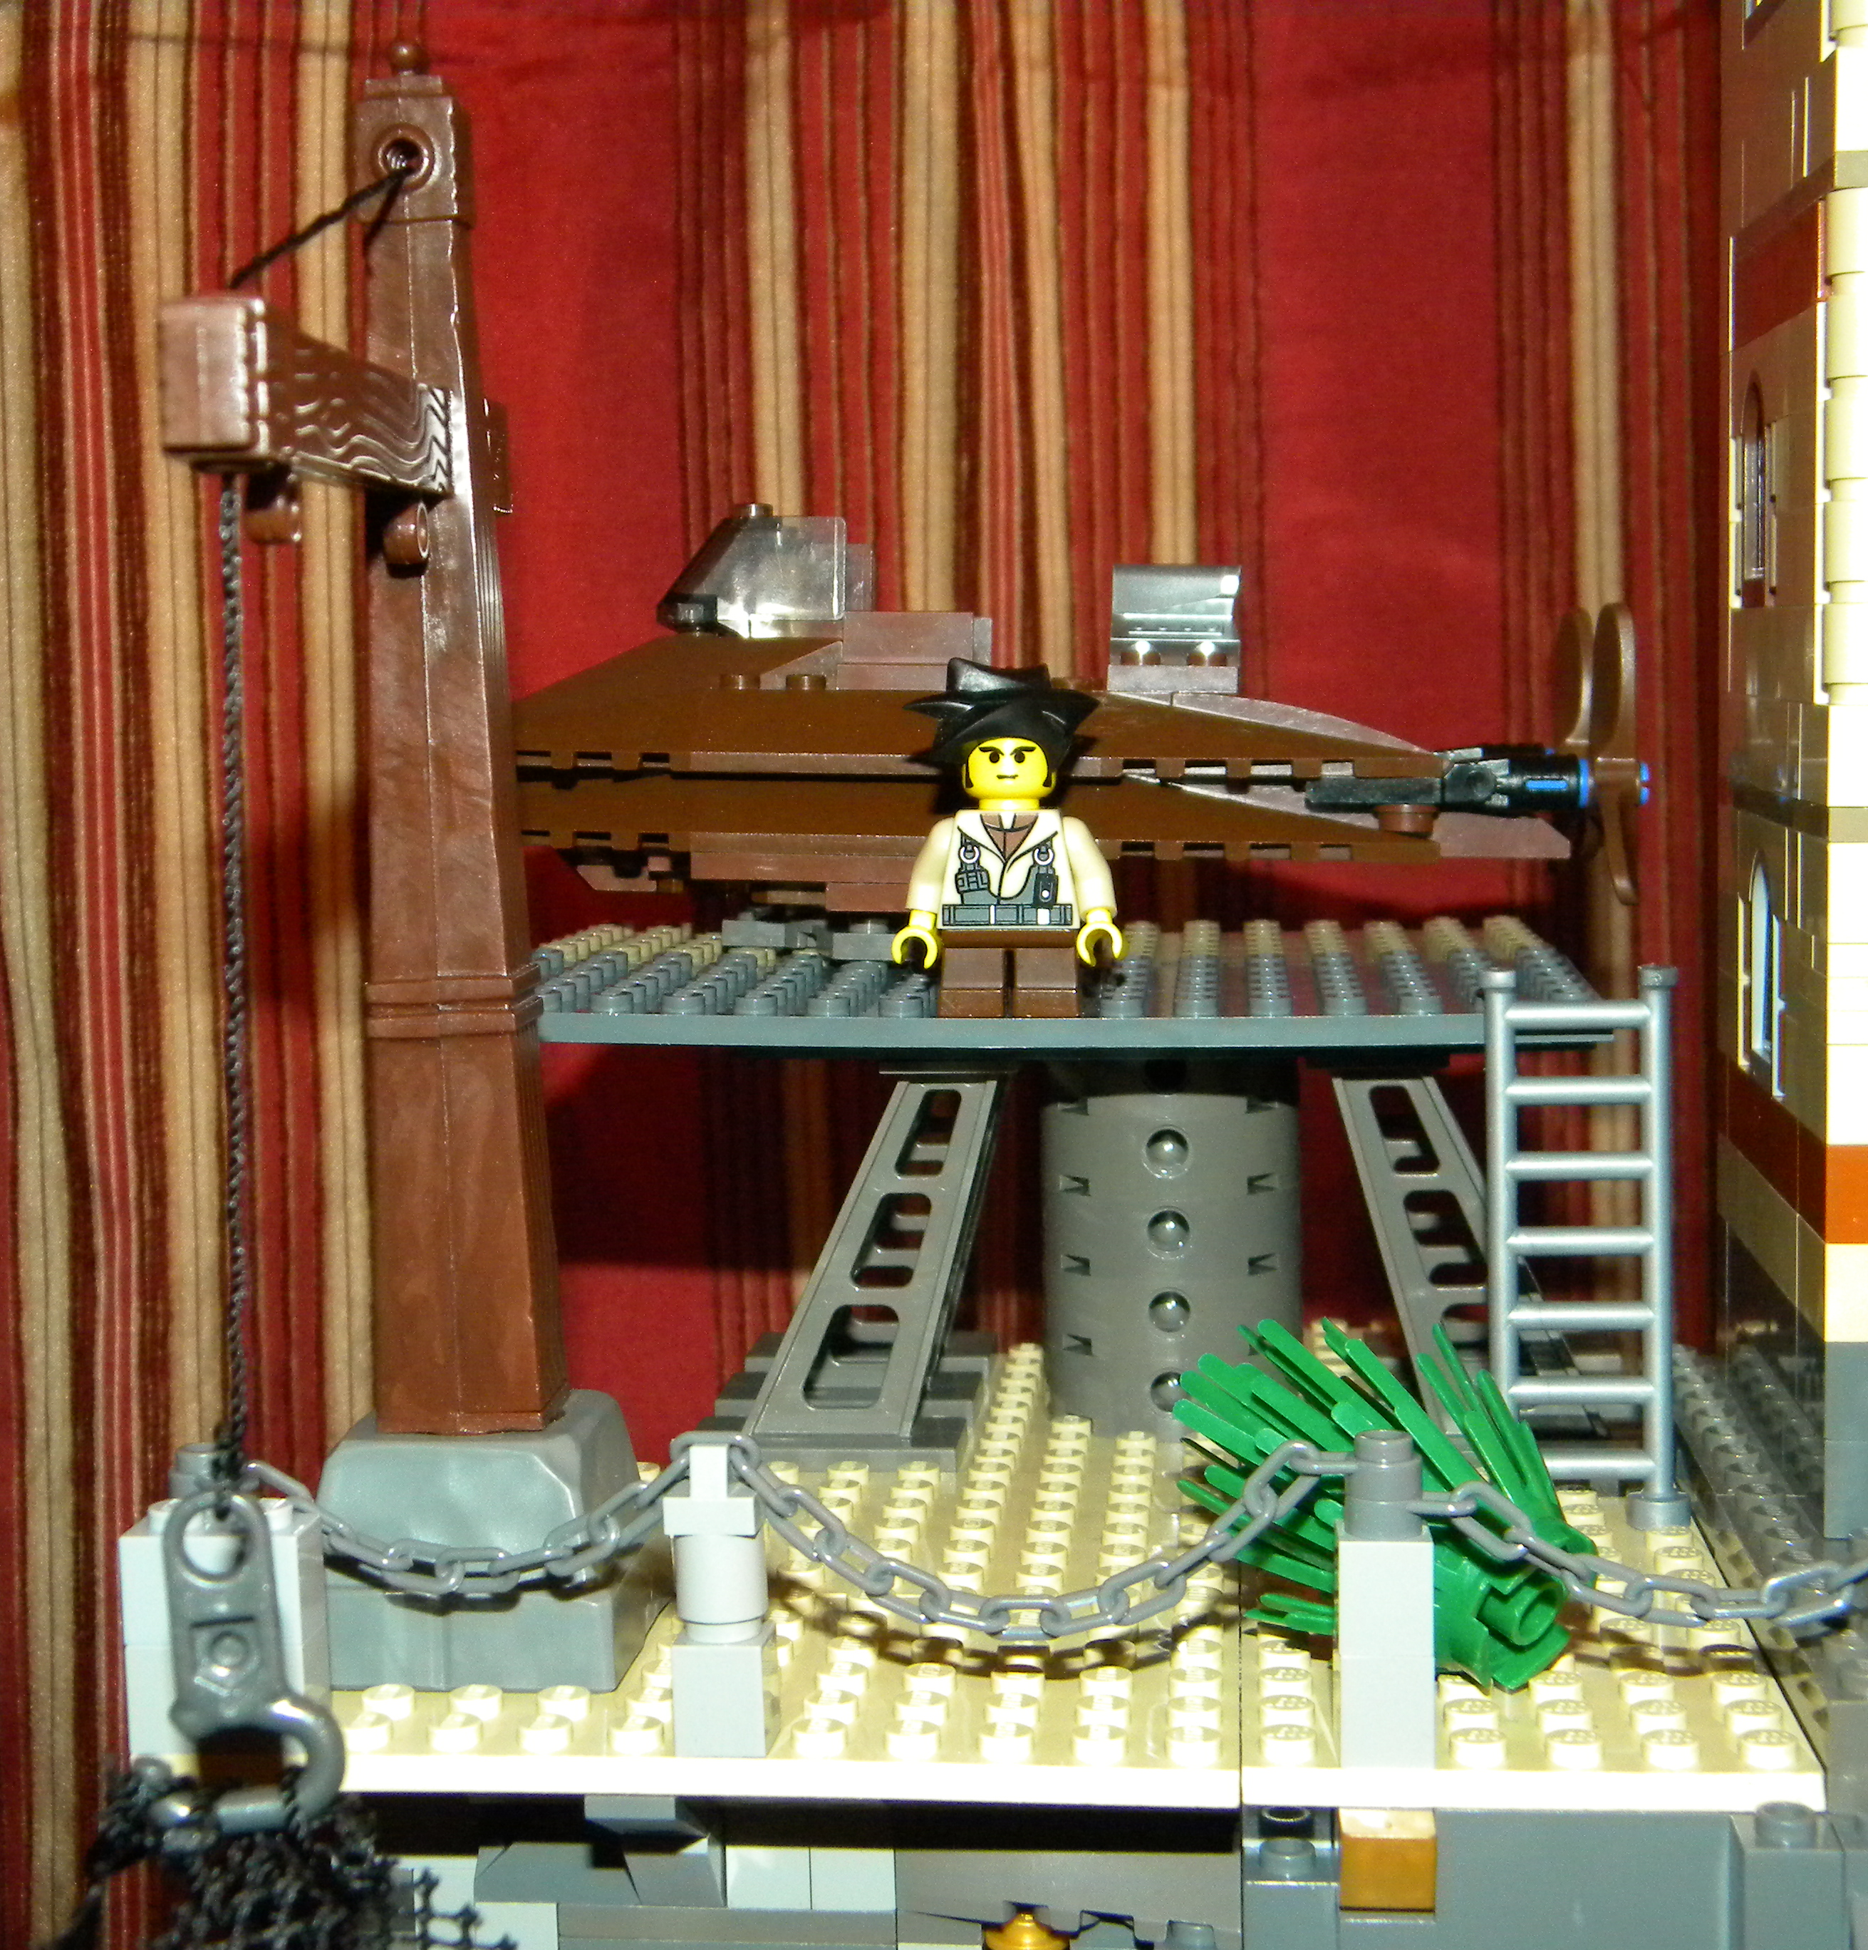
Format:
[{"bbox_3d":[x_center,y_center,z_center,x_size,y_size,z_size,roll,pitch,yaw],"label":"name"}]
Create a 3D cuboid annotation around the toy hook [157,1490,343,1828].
[{"bbox_3d":[-0.056,0.056,0.249,0.015,0.028,0.005,-7,5,-11],"label":"toy hook"}]

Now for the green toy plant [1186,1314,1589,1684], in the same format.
[{"bbox_3d":[0.048,0.054,0.297,0.034,0.032,0.034,-4,19,-28],"label":"green toy plant"}]

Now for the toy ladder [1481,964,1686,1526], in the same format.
[{"bbox_3d":[0.069,0.029,0.326,0.022,0.060,0.006,-1,5,5],"label":"toy ladder"}]

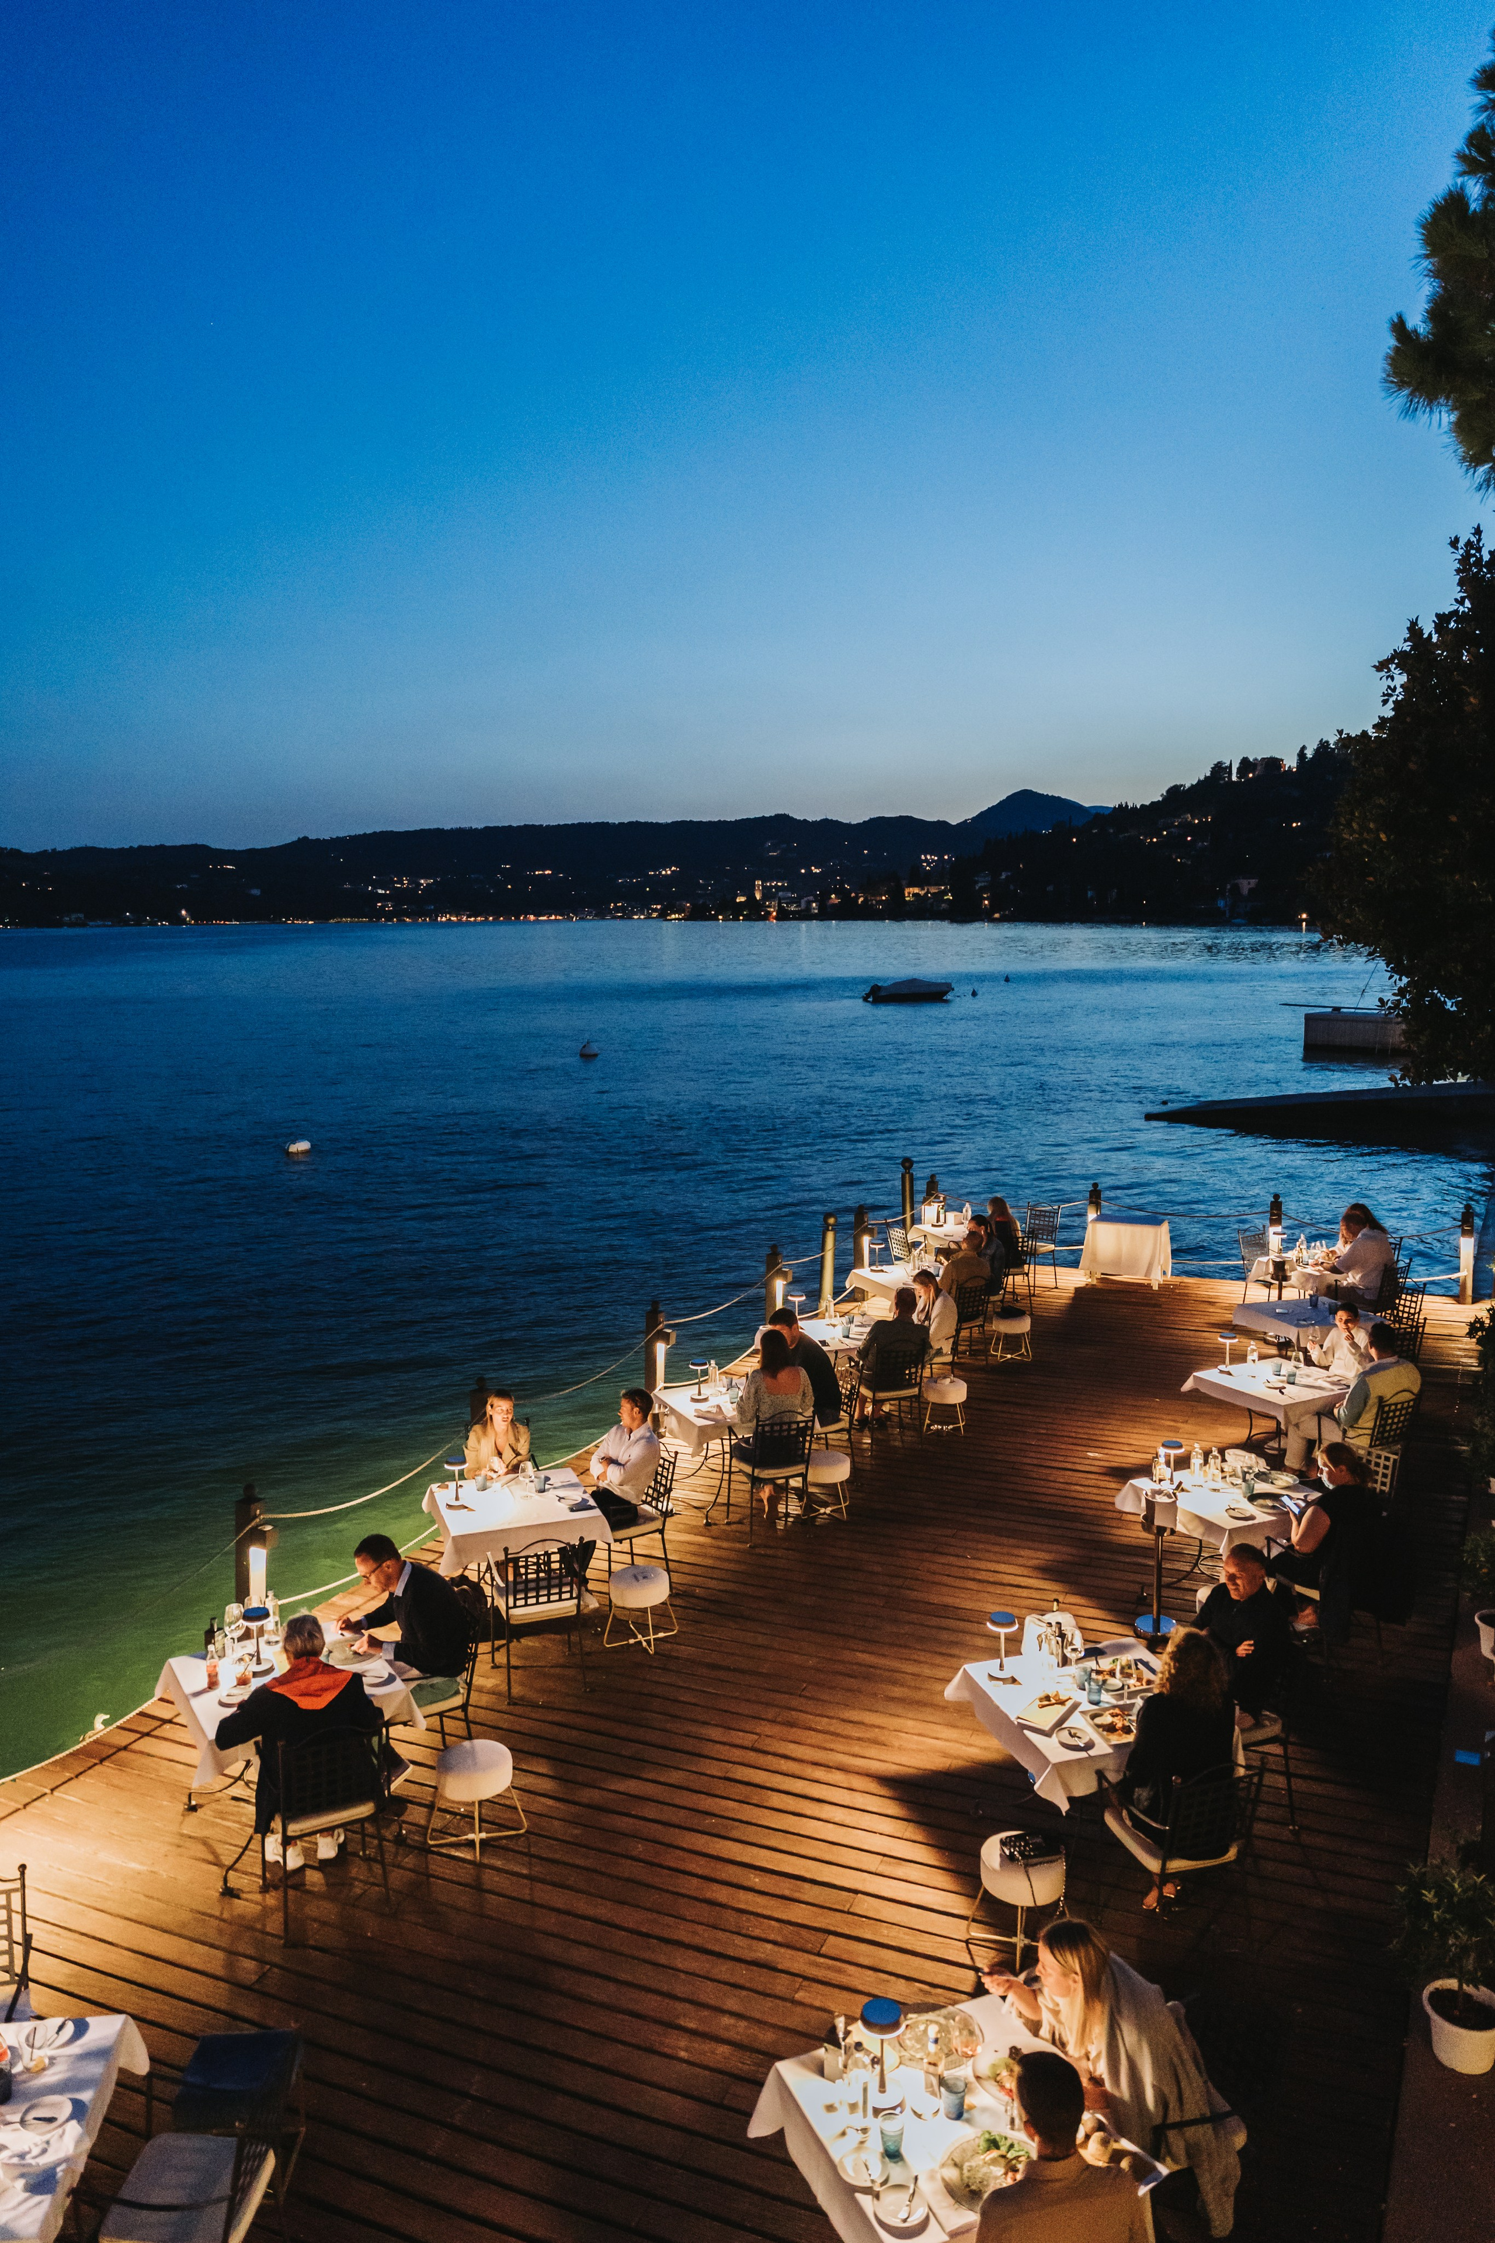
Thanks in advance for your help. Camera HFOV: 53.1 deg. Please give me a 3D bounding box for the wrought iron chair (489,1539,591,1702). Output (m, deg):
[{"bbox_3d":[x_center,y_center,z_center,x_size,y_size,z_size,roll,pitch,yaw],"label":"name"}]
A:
[{"bbox_3d":[-1.106,2.549,7.936,0.470,0.870,0.500,-3,8,-20],"label":"wrought iron chair"}]

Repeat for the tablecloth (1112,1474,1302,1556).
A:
[{"bbox_3d":[2.850,2.300,8.861,0.880,0.235,0.880,-3,8,-24],"label":"tablecloth"}]

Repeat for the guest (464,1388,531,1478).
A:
[{"bbox_3d":[-1.640,2.450,10.041,0.490,1.240,0.700,-3,8,-22],"label":"guest"}]

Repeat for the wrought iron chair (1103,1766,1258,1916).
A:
[{"bbox_3d":[1.740,2.875,5.982,0.530,0.890,0.500,-3,8,-18],"label":"wrought iron chair"}]

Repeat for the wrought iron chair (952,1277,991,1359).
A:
[{"bbox_3d":[2.070,1.947,14.817,0.480,0.960,0.540,-4,9,-28],"label":"wrought iron chair"}]

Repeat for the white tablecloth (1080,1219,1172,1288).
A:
[{"bbox_3d":[4.430,1.529,17.527,0.930,0.750,0.580,3,8,18],"label":"white tablecloth"}]

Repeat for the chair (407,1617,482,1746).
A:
[{"bbox_3d":[-1.542,2.673,7.025,0.500,0.870,0.470,-4,9,-29],"label":"chair"}]

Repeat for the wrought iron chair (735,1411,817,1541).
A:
[{"bbox_3d":[0.121,2.401,10.474,0.500,0.920,0.520,-4,9,-27],"label":"wrought iron chair"}]

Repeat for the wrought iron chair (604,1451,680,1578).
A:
[{"bbox_3d":[-0.735,2.542,9.540,0.540,0.940,0.550,-4,9,-25],"label":"wrought iron chair"}]

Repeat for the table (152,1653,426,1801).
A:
[{"bbox_3d":[-2.180,2.990,7.067,0.900,0.770,0.900,-5,9,-31],"label":"table"}]

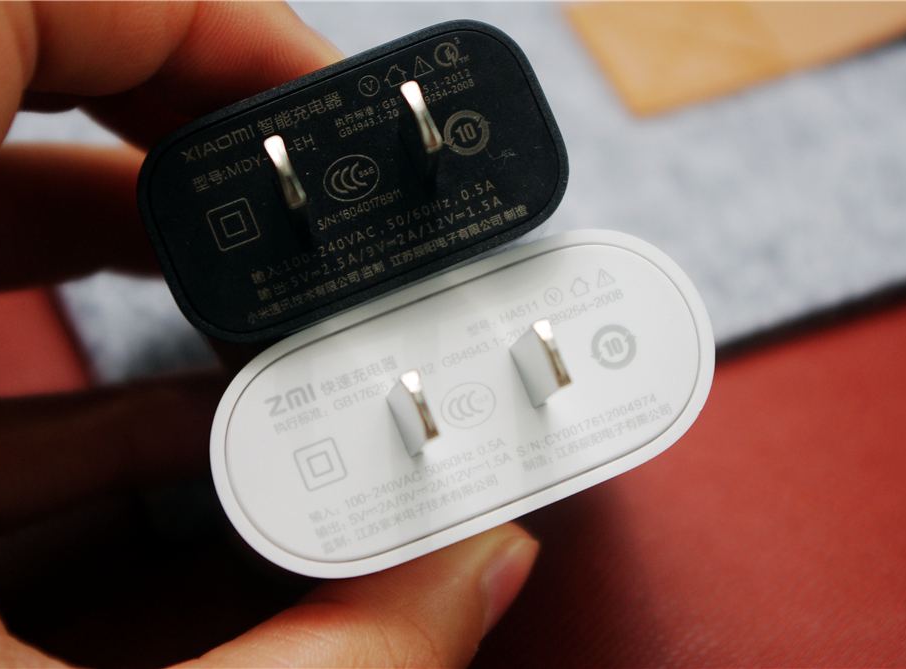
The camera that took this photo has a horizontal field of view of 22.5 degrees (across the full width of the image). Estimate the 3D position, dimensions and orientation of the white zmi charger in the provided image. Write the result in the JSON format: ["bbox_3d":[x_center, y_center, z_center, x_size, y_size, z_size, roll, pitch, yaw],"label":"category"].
[{"bbox_3d":[0.000,0.009,0.231,0.050,0.061,0.025,-22,84,-9],"label":"white zmi charger"}]

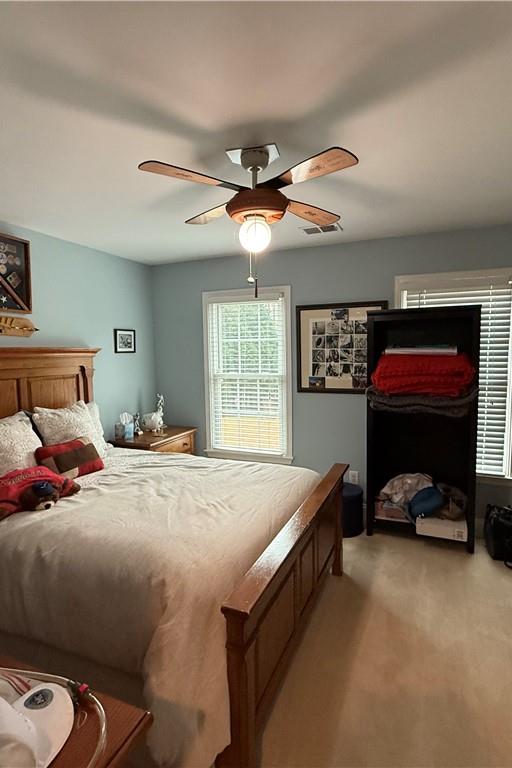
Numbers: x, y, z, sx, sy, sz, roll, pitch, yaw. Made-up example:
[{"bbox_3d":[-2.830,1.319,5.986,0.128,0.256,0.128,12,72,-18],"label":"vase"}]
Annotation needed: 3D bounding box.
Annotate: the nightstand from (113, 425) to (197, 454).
[{"bbox_3d":[-0.968,0.860,4.030,0.513,0.749,0.834,1,5,22],"label":"nightstand"}]

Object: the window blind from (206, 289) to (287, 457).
[{"bbox_3d":[-0.092,-0.099,4.082,0.820,1.580,0.060,1,5,22],"label":"window blind"}]

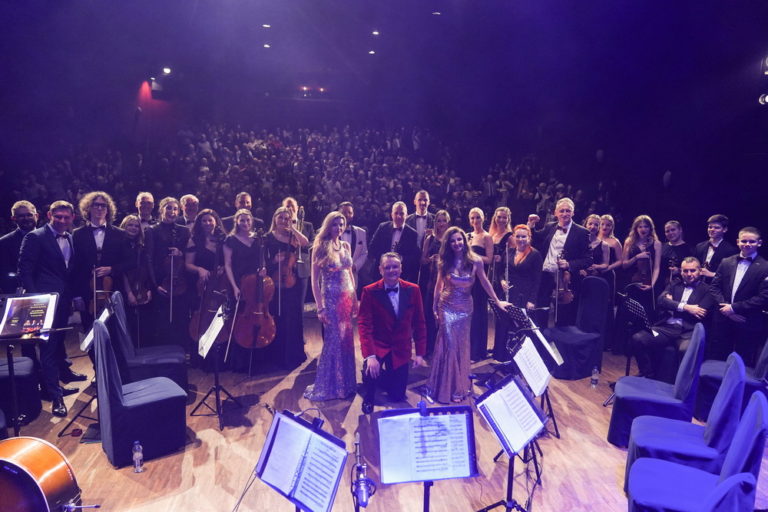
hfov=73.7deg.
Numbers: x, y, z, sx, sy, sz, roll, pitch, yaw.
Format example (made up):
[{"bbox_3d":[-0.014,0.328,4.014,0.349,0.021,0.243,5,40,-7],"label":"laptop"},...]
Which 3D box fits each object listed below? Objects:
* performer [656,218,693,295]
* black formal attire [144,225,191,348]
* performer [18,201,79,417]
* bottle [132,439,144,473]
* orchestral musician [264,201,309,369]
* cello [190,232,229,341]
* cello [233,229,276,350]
[{"bbox_3d":[3.153,0.448,5.599,0.480,1.660,0.340,4,8,25],"label":"performer"},{"bbox_3d":[-2.188,0.432,5.258,0.460,1.490,0.340,-2,10,-19],"label":"black formal attire"},{"bbox_3d":[-2.743,0.421,4.260,0.380,1.755,0.520,6,9,42],"label":"performer"},{"bbox_3d":[-1.695,1.371,3.522,0.068,0.222,0.068,1,9,0],"label":"bottle"},{"bbox_3d":[-1.019,0.325,5.376,0.500,1.682,0.400,-1,7,-12],"label":"orchestral musician"},{"bbox_3d":[-1.663,0.379,4.984,0.430,1.210,0.270,4,-7,-15],"label":"cello"},{"bbox_3d":[-1.249,0.335,4.995,0.430,1.210,0.240,5,1,-21],"label":"cello"}]

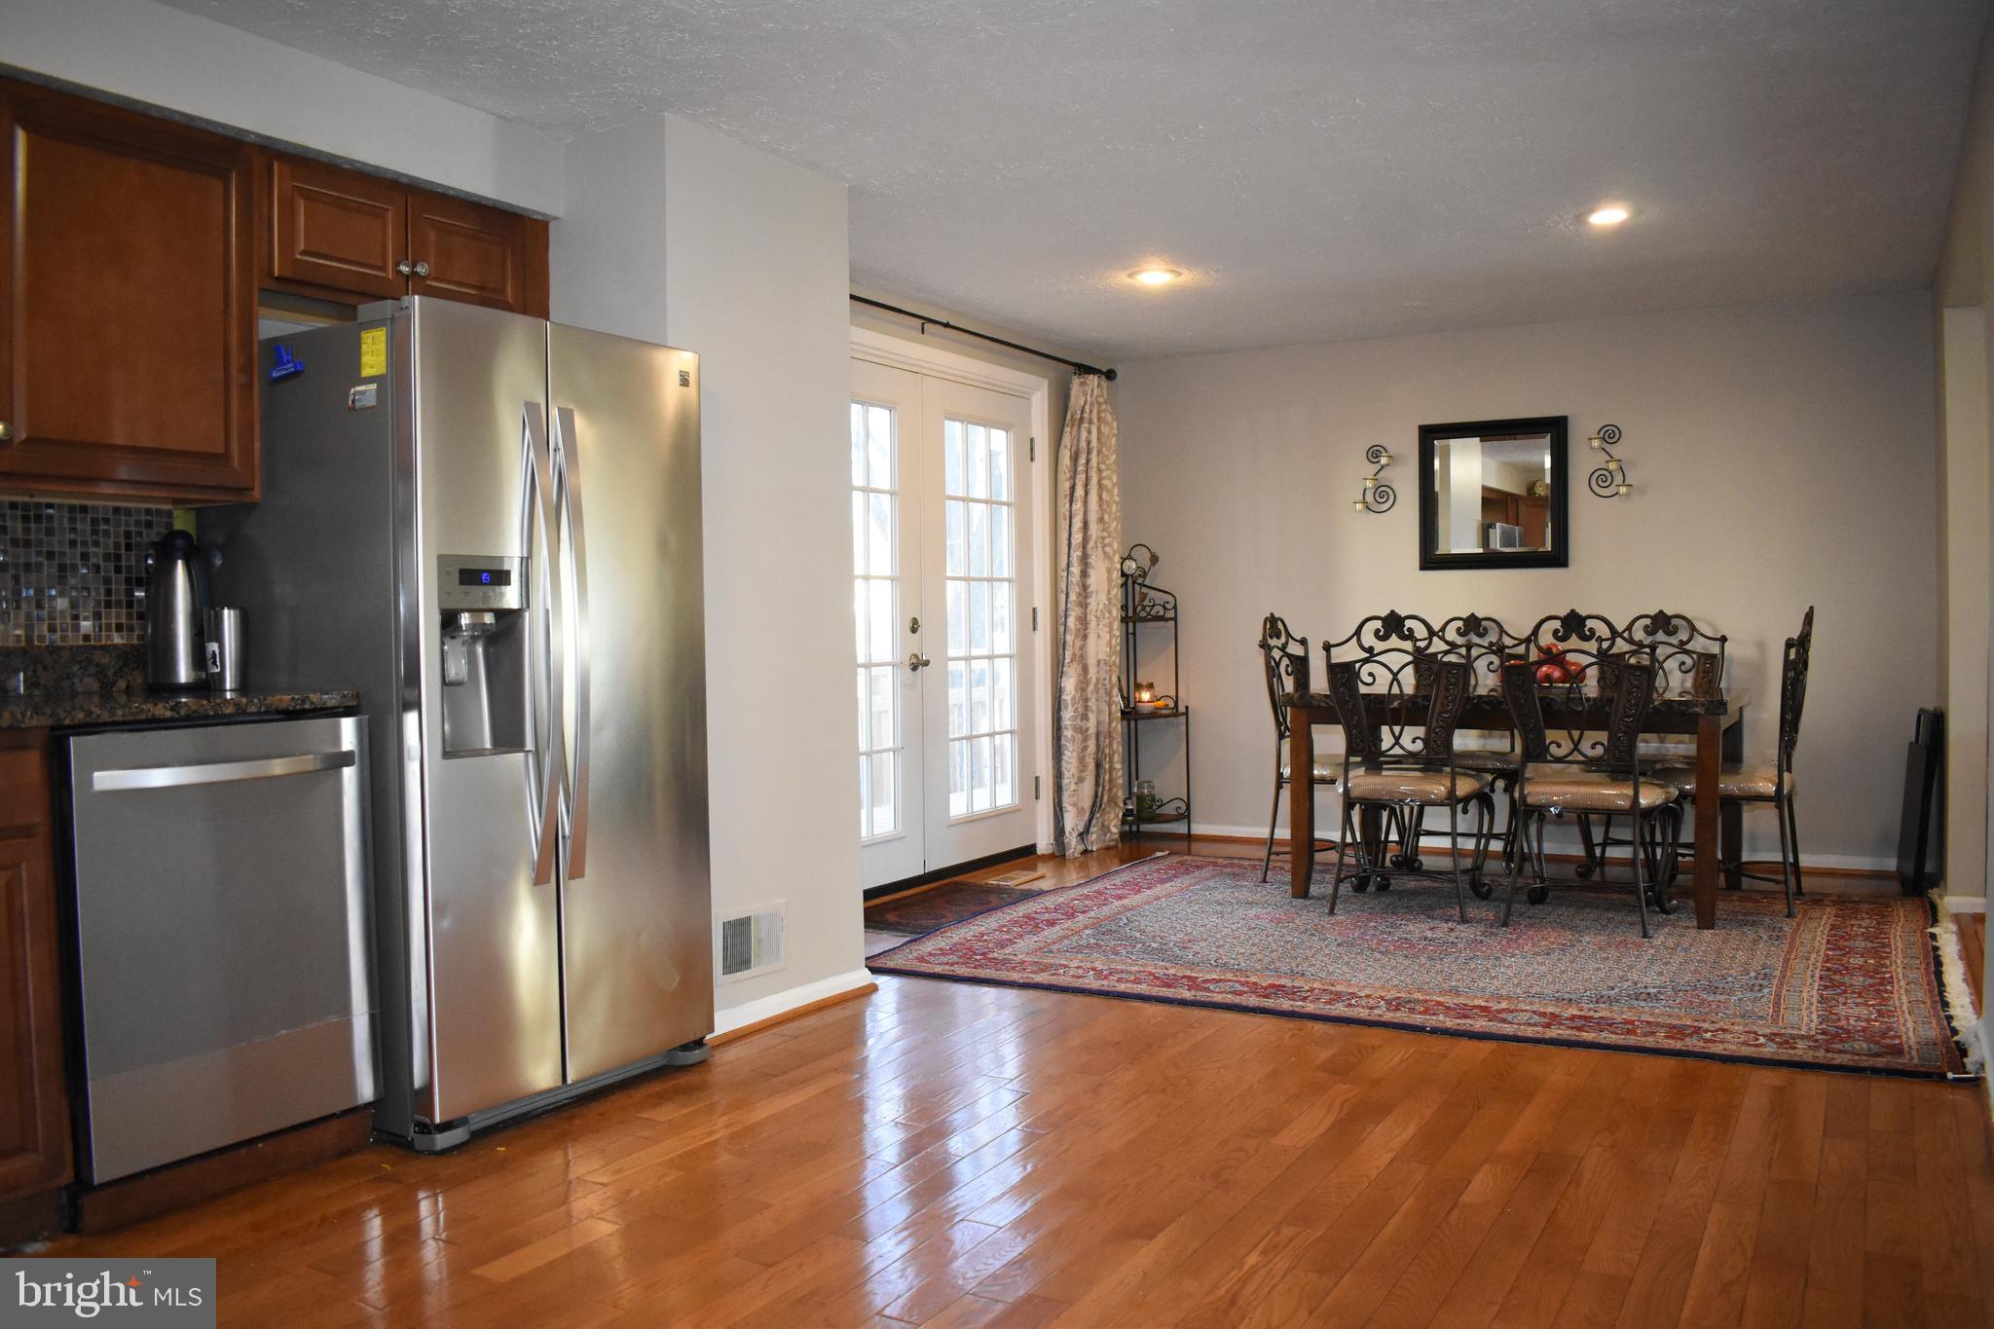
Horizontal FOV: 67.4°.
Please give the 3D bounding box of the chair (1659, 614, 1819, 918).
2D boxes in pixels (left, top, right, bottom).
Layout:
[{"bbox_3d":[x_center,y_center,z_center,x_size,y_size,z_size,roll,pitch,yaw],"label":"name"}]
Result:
[{"bbox_3d":[2.668,0.326,5.416,0.560,1.080,0.485,0,2,32],"label":"chair"}]

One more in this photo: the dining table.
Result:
[{"bbox_3d":[1.964,0.491,5.645,1.570,0.768,0.930,0,2,32],"label":"dining table"}]

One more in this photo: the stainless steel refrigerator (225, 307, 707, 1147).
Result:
[{"bbox_3d":[-1.230,0.118,3.487,0.850,1.750,0.830,0,2,31],"label":"stainless steel refrigerator"}]

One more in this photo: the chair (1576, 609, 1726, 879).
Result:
[{"bbox_3d":[2.669,0.327,6.067,0.507,1.089,0.490,0,2,31],"label":"chair"}]

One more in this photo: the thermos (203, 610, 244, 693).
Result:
[{"bbox_3d":[-1.470,-0.025,2.833,0.078,0.165,0.078,0,2,31],"label":"thermos"}]

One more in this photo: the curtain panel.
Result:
[{"bbox_3d":[0.450,-0.253,7.116,0.160,2.250,0.610,0,2,31],"label":"curtain panel"}]

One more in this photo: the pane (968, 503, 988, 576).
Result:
[{"bbox_3d":[-0.080,-0.534,6.415,0.020,0.305,0.160,0,2,31],"label":"pane"}]

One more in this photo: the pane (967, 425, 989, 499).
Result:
[{"bbox_3d":[-0.083,-0.868,6.407,0.020,0.320,0.165,0,2,31],"label":"pane"}]

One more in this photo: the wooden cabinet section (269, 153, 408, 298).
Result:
[{"bbox_3d":[-1.577,-0.958,3.386,0.300,0.258,0.340,0,2,31],"label":"wooden cabinet section"}]

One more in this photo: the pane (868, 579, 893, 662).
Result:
[{"bbox_3d":[-0.456,-0.175,5.882,0.020,0.312,0.170,0,2,31],"label":"pane"}]

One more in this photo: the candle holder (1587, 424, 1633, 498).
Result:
[{"bbox_3d":[2.566,-0.854,6.258,0.195,0.318,0.100,0,2,31],"label":"candle holder"}]

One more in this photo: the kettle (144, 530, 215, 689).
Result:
[{"bbox_3d":[-1.643,-0.109,3.010,0.150,0.322,0.127,-1,1,-10],"label":"kettle"}]

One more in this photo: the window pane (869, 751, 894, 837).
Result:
[{"bbox_3d":[-0.455,0.507,5.900,0.020,0.318,0.178,0,2,31],"label":"window pane"}]

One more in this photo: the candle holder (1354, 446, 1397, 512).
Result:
[{"bbox_3d":[1.709,-0.843,6.755,0.190,0.310,0.090,0,2,31],"label":"candle holder"}]

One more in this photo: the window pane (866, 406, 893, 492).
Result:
[{"bbox_3d":[-0.459,-0.855,5.880,0.020,0.325,0.181,0,2,31],"label":"window pane"}]

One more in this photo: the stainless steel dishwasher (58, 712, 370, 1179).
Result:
[{"bbox_3d":[-1.630,0.486,2.870,0.610,0.775,0.600,0,2,31],"label":"stainless steel dishwasher"}]

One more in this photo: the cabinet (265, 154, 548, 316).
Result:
[{"bbox_3d":[-1.502,-0.977,3.616,0.340,0.335,0.820,0,2,31],"label":"cabinet"}]

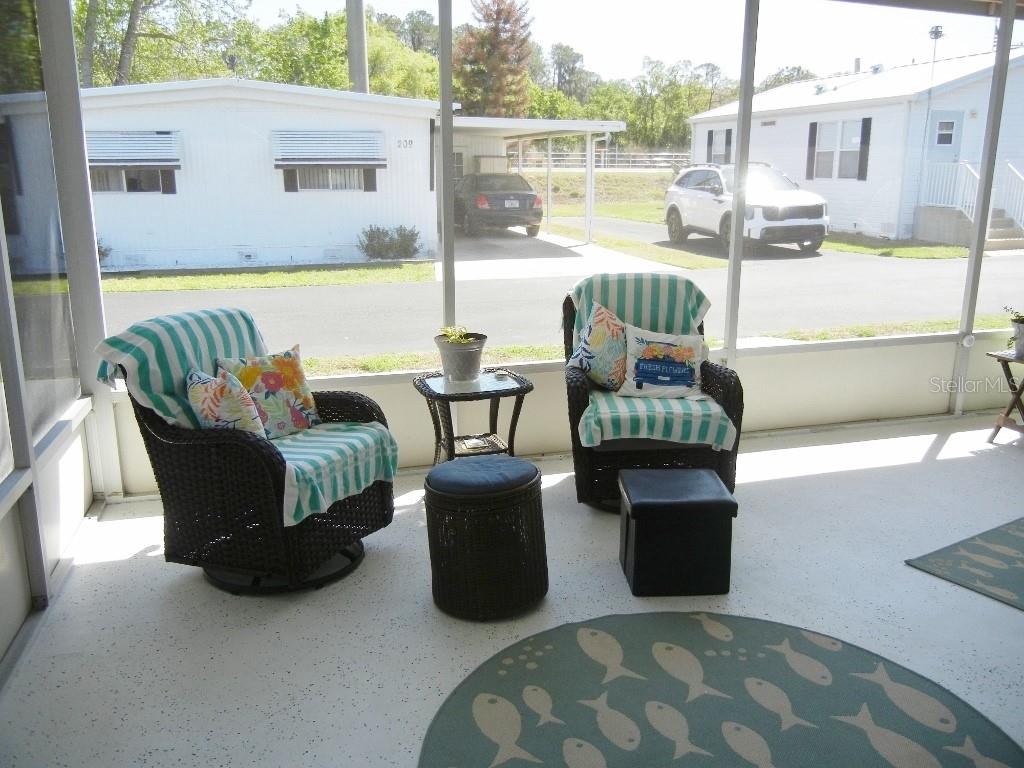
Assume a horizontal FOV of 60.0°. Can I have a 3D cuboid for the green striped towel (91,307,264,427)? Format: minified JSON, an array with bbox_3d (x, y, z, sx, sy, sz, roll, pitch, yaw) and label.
[{"bbox_3d":[-1.188,-0.036,3.451,0.340,0.460,0.740,6,14,21],"label":"green striped towel"}]

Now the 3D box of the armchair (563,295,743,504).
[{"bbox_3d":[0.628,0.059,4.205,0.745,0.940,0.790,0,14,-3],"label":"armchair"}]

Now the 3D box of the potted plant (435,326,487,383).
[{"bbox_3d":[-0.240,-0.152,4.291,0.250,0.252,0.250,0,14,0],"label":"potted plant"}]

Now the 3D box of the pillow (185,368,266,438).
[{"bbox_3d":[-1.070,0.103,3.294,0.140,0.350,0.370,-23,-3,37],"label":"pillow"}]

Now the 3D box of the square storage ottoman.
[{"bbox_3d":[0.613,0.558,3.369,0.378,0.365,0.362,0,14,-1],"label":"square storage ottoman"}]

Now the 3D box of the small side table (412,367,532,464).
[{"bbox_3d":[-0.188,0.242,4.319,0.505,0.525,0.480,-5,15,-20],"label":"small side table"}]

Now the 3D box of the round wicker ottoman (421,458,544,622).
[{"bbox_3d":[-0.081,0.531,3.209,0.430,0.485,0.430,0,14,0],"label":"round wicker ottoman"}]

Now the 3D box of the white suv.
[{"bbox_3d":[4.939,-3.866,19.177,1.900,1.730,4.810,-2,14,-10],"label":"white suv"}]

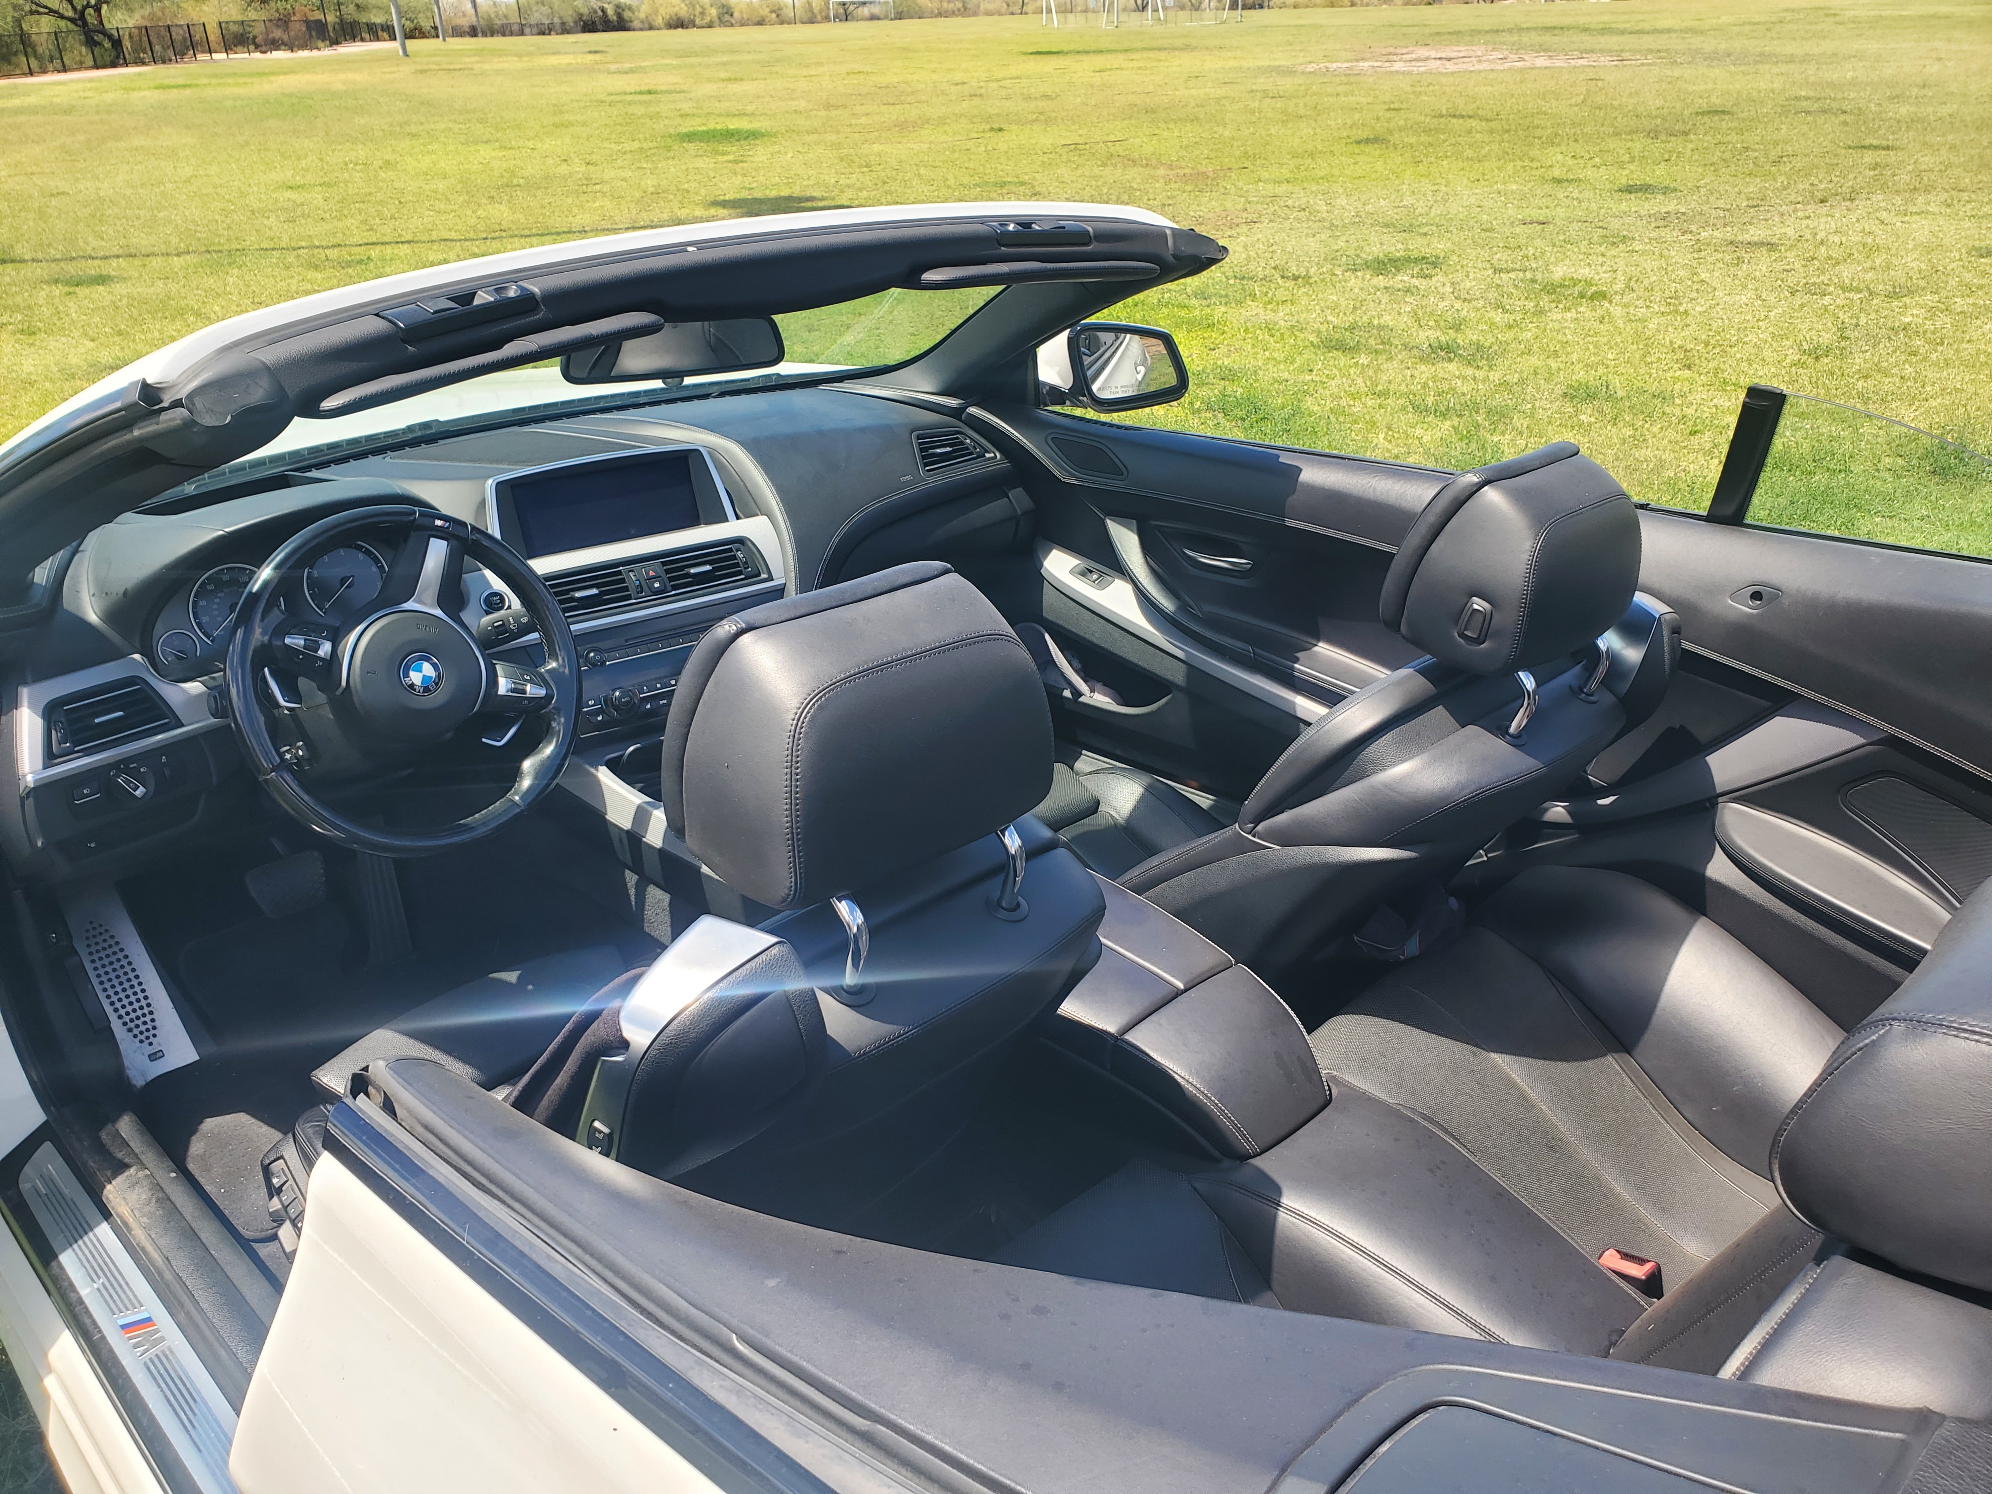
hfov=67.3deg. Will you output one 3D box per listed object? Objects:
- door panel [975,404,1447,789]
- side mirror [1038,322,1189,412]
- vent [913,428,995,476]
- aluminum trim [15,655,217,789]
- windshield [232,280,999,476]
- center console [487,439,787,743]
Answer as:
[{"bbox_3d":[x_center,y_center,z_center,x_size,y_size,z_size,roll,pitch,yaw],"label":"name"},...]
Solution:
[{"bbox_3d":[0.326,-0.166,2.168,0.160,0.620,1.120,-23,34,-38],"label":"door panel"},{"bbox_3d":[0.163,-0.628,2.455,0.255,0.148,0.170,-18,31,-31],"label":"side mirror"},{"bbox_3d":[-0.063,-0.461,2.283,0.155,0.070,0.045,-23,19,-38],"label":"vent"},{"bbox_3d":[-0.891,-0.041,1.519,0.185,0.105,0.060,-23,22,-38],"label":"aluminum trim"},{"bbox_3d":[-0.500,-0.467,1.846,1.340,0.130,0.740,-23,8,-38],"label":"windshield"},{"bbox_3d":[-0.445,-0.194,1.935,0.390,0.340,0.200,-18,21,-32],"label":"center console"}]

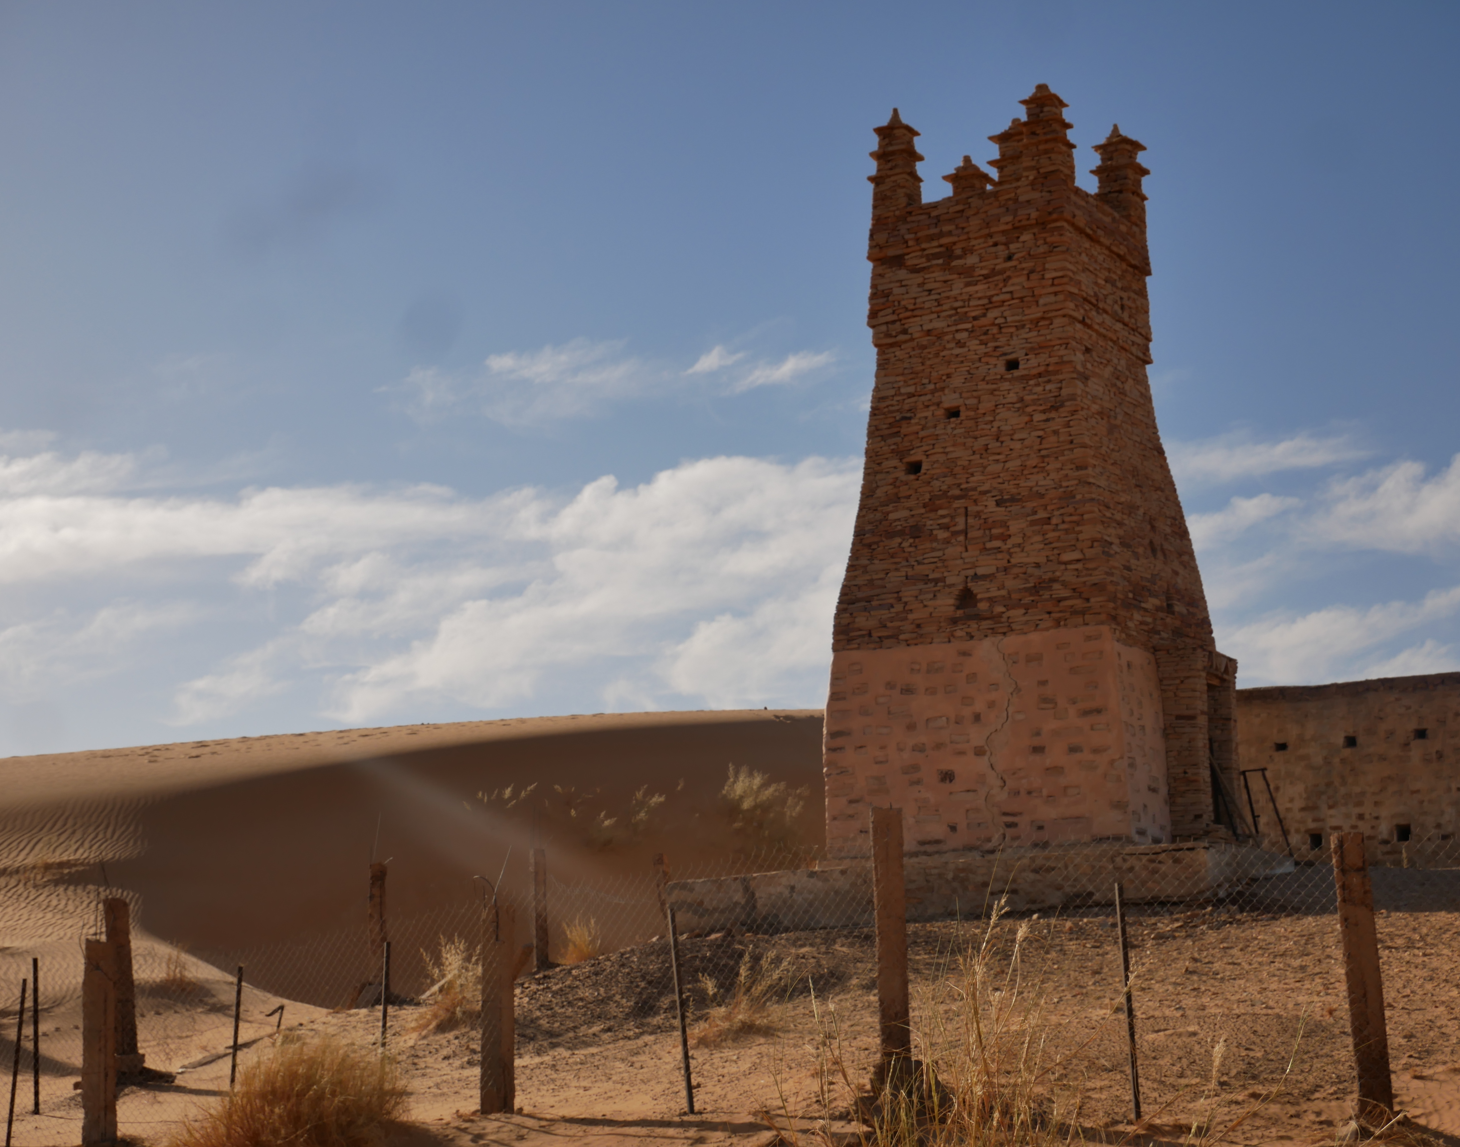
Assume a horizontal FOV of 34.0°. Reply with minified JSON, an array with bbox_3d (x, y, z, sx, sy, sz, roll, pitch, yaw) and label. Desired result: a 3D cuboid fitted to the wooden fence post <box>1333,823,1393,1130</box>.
[{"bbox_3d":[3.293,2.099,12.411,0.145,1.486,0.145,-3,-9,-5],"label":"wooden fence post"}]

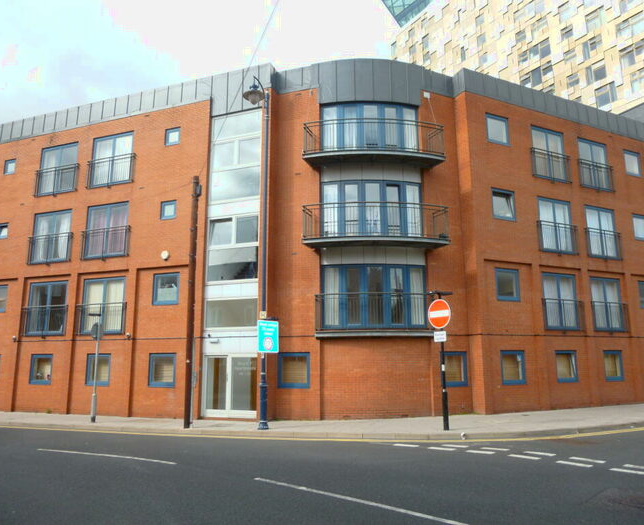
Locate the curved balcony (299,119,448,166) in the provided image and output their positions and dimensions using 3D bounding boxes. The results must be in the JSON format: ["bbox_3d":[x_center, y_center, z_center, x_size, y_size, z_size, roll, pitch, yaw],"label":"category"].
[{"bbox_3d":[1.670,-3.762,16.298,4.586,1.205,1.421,0,-10,0],"label":"curved balcony"}]

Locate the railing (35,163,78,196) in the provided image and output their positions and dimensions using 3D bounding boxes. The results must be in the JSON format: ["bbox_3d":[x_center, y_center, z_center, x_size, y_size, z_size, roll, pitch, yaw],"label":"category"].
[{"bbox_3d":[-10.904,-3.321,20.731,2.271,1.129,0.170,-4,-11,20],"label":"railing"}]

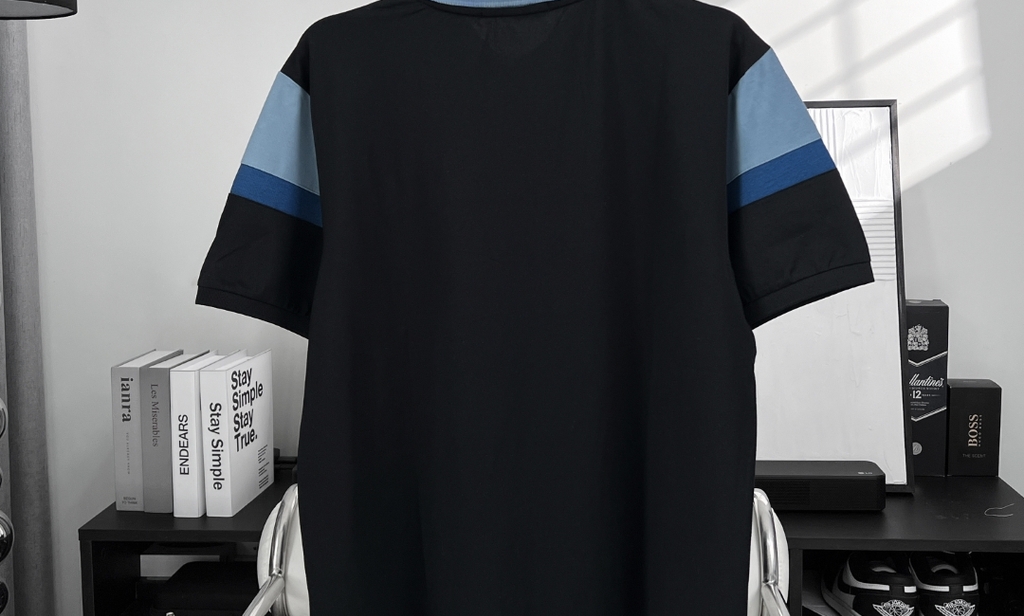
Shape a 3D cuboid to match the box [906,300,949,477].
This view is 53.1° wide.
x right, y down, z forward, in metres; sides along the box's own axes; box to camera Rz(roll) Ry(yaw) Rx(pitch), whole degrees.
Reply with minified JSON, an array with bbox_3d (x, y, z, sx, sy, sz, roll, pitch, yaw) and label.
[{"bbox_3d":[0.673,0.132,1.729,0.094,0.282,0.090,1,6,9],"label":"box"}]

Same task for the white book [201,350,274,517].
[{"bbox_3d":[-0.417,0.187,1.566,0.037,0.216,0.176,0,6,5],"label":"white book"}]

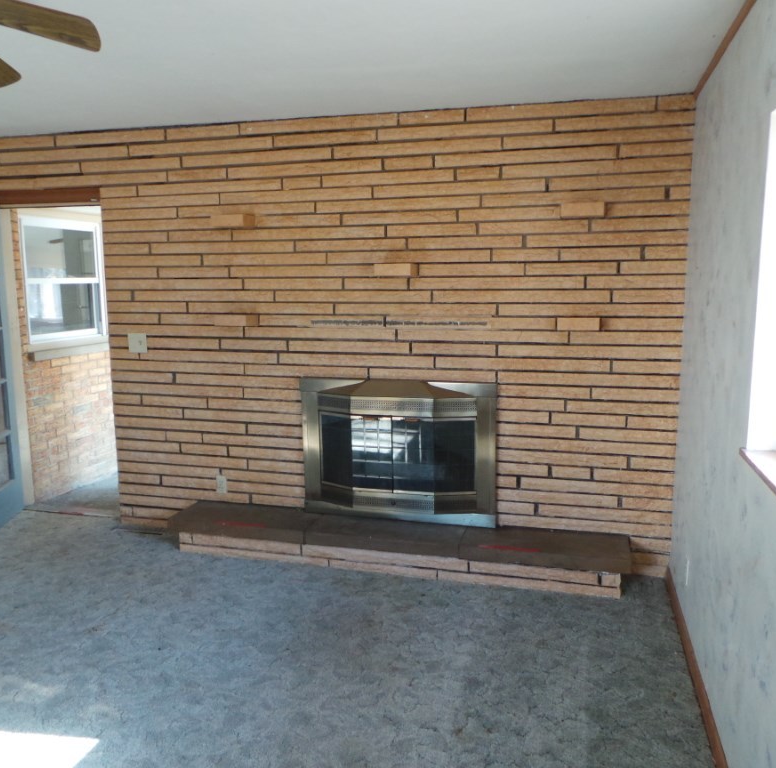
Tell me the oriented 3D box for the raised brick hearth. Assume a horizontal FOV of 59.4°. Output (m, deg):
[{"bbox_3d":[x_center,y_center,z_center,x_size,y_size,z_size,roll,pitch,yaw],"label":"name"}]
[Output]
[{"bbox_3d":[0.010,0.880,3.689,2.474,0.215,0.326,2,8,14],"label":"raised brick hearth"}]

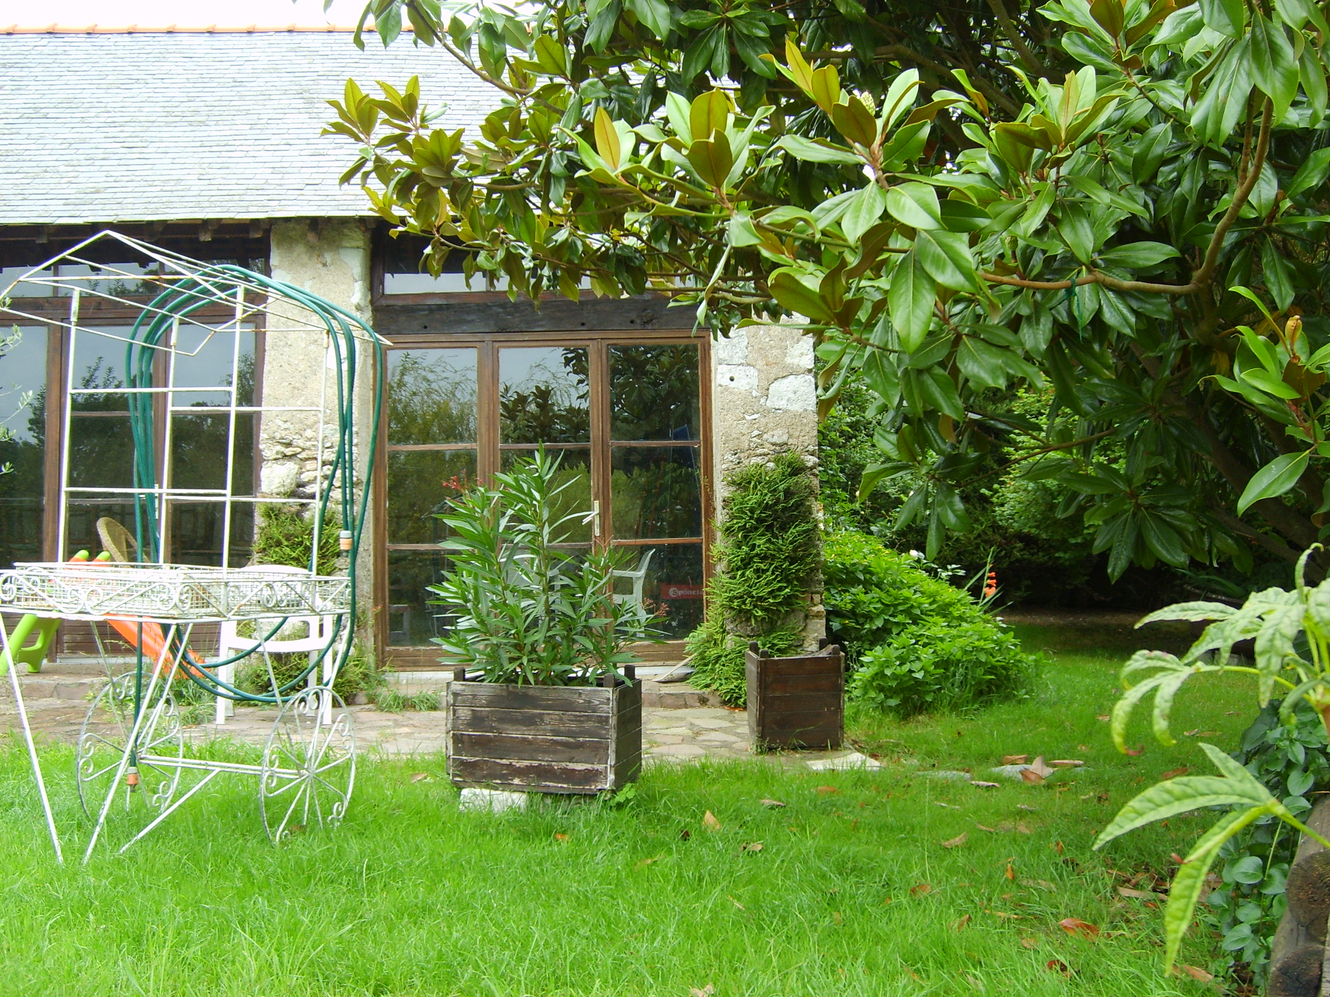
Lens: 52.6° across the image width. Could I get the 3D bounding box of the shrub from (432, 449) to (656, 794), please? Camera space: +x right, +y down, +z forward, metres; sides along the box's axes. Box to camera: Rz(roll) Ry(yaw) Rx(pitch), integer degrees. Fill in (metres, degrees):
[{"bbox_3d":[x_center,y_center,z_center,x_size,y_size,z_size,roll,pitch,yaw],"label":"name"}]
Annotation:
[{"bbox_3d":[-0.458,0.466,5.250,0.780,1.290,0.600,-2,-3,14],"label":"shrub"}]

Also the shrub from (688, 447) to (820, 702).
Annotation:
[{"bbox_3d":[0.506,0.473,7.900,0.760,1.470,0.450,-1,-3,-1],"label":"shrub"}]

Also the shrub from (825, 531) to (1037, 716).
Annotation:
[{"bbox_3d":[1.567,0.737,8.200,1.250,1.080,1.200,-1,-3,0],"label":"shrub"}]

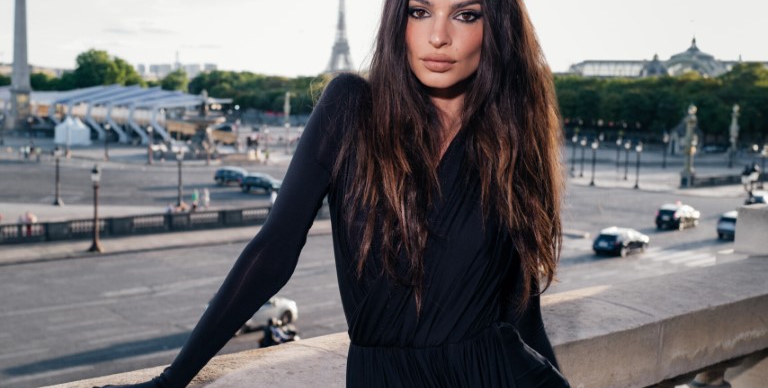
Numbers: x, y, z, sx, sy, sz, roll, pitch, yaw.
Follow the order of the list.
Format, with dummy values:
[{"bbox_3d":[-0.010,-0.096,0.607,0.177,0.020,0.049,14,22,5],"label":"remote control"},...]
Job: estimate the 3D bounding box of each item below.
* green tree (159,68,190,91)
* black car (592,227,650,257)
[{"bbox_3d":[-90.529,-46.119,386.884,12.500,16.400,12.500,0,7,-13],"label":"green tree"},{"bbox_3d":[14.962,2.947,56.301,1.850,1.520,4.600,7,8,37],"label":"black car"}]

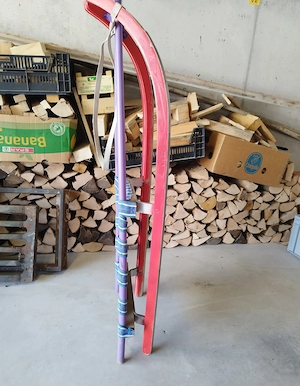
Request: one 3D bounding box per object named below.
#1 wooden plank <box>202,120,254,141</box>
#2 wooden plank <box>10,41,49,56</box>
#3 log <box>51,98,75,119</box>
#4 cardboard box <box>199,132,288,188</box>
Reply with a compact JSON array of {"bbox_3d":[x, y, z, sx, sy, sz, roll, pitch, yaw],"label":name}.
[{"bbox_3d":[0.544,-0.432,1.920,0.346,0.070,0.028,22,17,25],"label":"wooden plank"},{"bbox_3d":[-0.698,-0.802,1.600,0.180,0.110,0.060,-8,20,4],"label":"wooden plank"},{"bbox_3d":[-0.526,-0.518,1.697,0.125,0.110,0.270,-6,17,-11],"label":"log"},{"bbox_3d":[0.664,-0.272,2.058,0.525,0.243,0.390,11,17,-15],"label":"cardboard box"}]

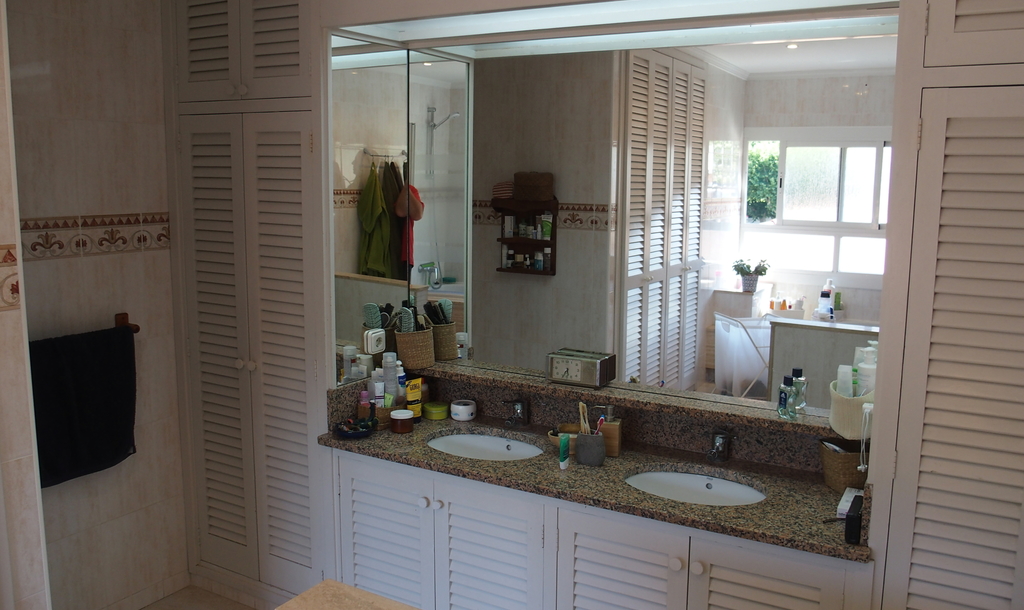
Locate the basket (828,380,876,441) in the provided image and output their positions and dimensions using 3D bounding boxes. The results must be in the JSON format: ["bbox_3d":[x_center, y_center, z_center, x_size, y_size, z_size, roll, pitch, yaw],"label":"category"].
[{"bbox_3d":[1.015,0.304,2.422,0.180,0.140,0.190,5,9,30],"label":"basket"}]

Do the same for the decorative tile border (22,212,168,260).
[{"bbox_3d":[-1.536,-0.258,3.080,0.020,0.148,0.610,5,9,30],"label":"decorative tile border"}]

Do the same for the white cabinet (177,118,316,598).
[{"bbox_3d":[-0.910,0.174,3.390,0.700,1.850,0.440,5,9,30],"label":"white cabinet"}]

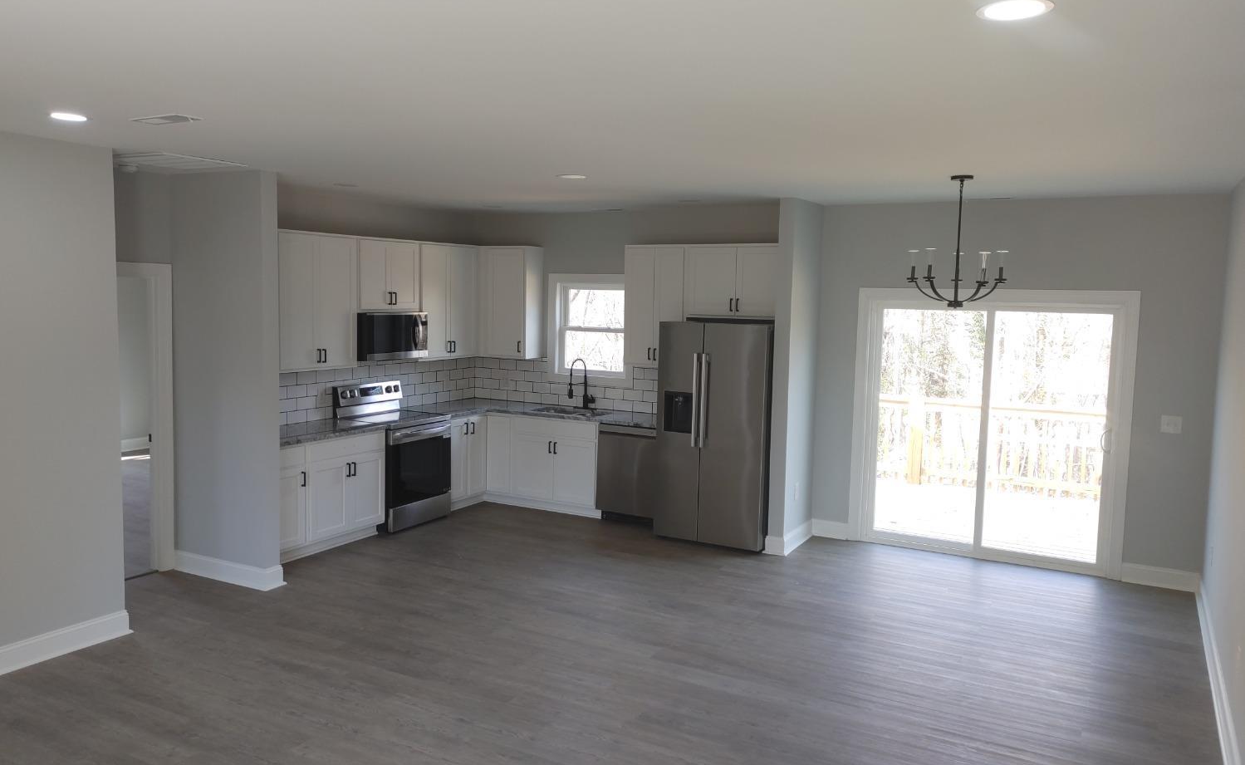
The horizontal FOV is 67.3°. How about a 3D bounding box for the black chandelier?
[{"bbox_3d":[2.035,-0.849,5.671,0.590,0.788,0.580,4,6,29],"label":"black chandelier"}]

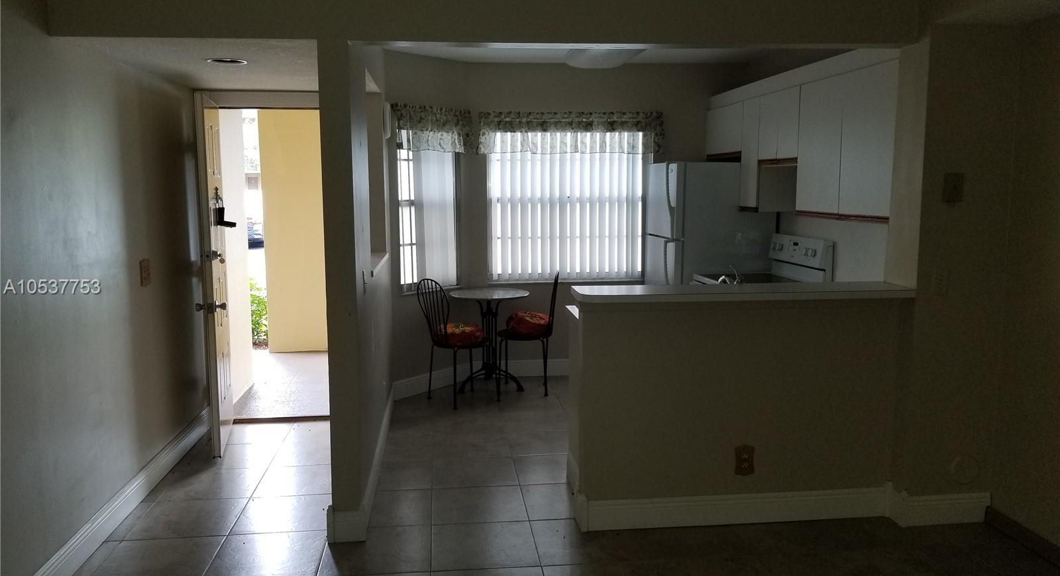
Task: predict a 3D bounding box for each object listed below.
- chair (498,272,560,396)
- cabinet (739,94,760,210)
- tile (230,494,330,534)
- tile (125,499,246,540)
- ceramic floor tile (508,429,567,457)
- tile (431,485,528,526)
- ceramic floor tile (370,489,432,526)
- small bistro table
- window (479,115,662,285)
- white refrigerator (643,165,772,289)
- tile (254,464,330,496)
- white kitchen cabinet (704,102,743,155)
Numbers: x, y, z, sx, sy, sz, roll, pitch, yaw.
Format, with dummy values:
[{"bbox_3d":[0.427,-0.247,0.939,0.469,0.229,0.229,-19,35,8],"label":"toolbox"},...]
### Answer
[{"bbox_3d":[-0.011,0.330,6.047,0.460,0.905,0.400,0,7,4],"label":"chair"},{"bbox_3d":[1.693,-0.935,5.552,0.320,0.757,0.318,-1,7,-6],"label":"cabinet"},{"bbox_3d":[-1.157,1.083,3.803,0.454,0.010,0.437,-1,7,-6],"label":"tile"},{"bbox_3d":[-1.593,1.084,3.749,0.450,0.012,0.439,-1,8,-6],"label":"tile"},{"bbox_3d":[0.097,0.948,4.816,0.450,0.012,0.439,-1,8,-6],"label":"ceramic floor tile"},{"bbox_3d":[-0.253,1.073,3.916,0.450,0.010,0.450,-1,7,-7],"label":"tile"},{"bbox_3d":[-0.614,1.062,3.821,0.284,0.009,0.438,-1,7,-7],"label":"ceramic floor tile"},{"bbox_3d":[-0.312,0.410,6.105,0.605,0.737,0.605,-1,7,-7],"label":"small bistro table"},{"bbox_3d":[0.326,-0.711,6.292,1.418,1.304,0.120,-1,8,-6],"label":"window"},{"bbox_3d":[1.354,-0.088,6.147,0.774,1.715,0.730,-1,7,-7],"label":"white refrigerator"},{"bbox_3d":[-1.208,1.027,4.233,0.454,0.010,0.437,-1,7,-6],"label":"tile"},{"bbox_3d":[1.630,-1.196,6.068,0.320,0.375,0.781,-1,7,-6],"label":"white kitchen cabinet"}]

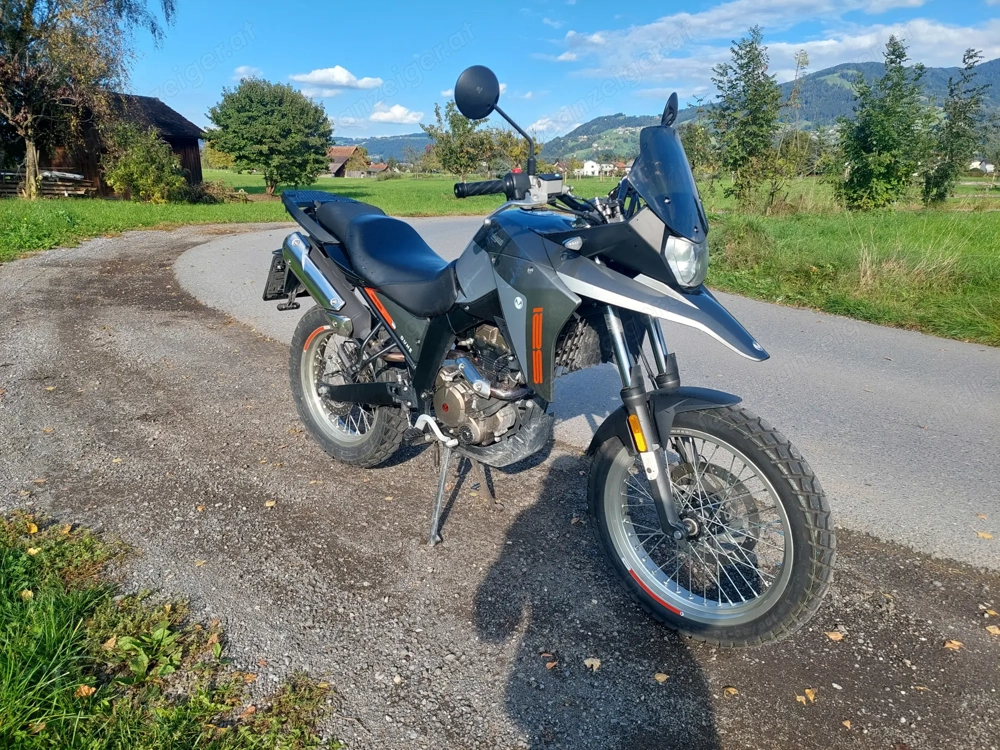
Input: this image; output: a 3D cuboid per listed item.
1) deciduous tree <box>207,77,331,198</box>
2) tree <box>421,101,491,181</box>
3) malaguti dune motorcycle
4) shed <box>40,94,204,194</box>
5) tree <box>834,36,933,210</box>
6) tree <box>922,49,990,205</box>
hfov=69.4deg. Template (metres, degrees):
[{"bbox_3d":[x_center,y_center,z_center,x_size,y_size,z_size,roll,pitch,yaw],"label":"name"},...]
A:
[{"bbox_3d":[-10.770,-11.076,33.764,5.634,5.188,5.634,0,16,0],"label":"deciduous tree"},{"bbox_3d":[-3.036,-16.173,50.412,5.026,5.700,5.026,1,16,0],"label":"tree"},{"bbox_3d":[-0.069,-0.124,2.142,2.140,1.335,0.850,15,21,42],"label":"malaguti dune motorcycle"},{"bbox_3d":[-16.091,-9.813,30.901,4.700,4.300,5.400,4,16,13],"label":"shed"},{"bbox_3d":[11.554,-7.530,21.771,2.638,4.907,2.638,0,16,0],"label":"tree"},{"bbox_3d":[15.563,-8.405,24.640,1.989,5.040,1.989,0,16,0],"label":"tree"}]

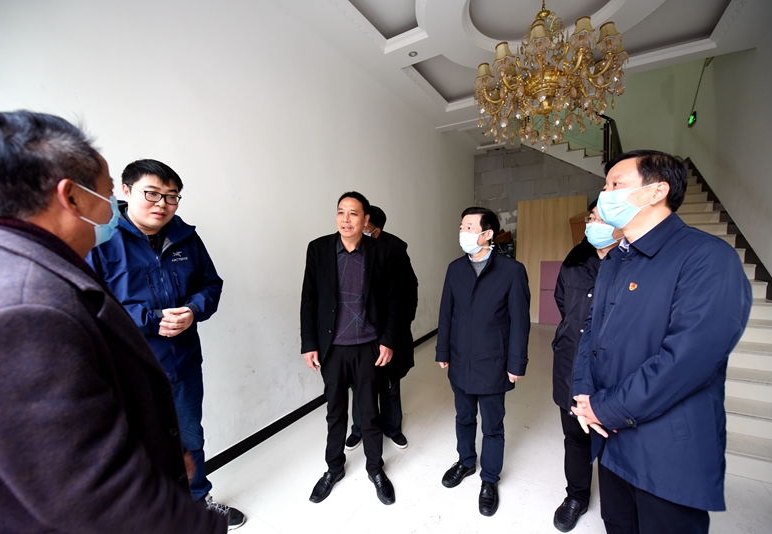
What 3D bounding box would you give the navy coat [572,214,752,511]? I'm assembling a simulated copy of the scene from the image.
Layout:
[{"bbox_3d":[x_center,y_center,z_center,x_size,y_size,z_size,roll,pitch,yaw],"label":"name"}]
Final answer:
[{"bbox_3d":[0.960,0.281,1.140,0.430,0.920,0.560,0,4,13],"label":"navy coat"}]

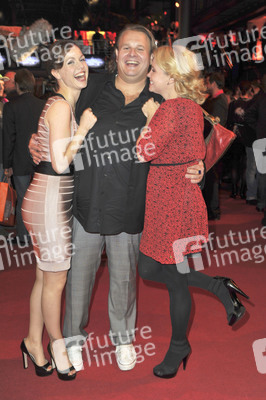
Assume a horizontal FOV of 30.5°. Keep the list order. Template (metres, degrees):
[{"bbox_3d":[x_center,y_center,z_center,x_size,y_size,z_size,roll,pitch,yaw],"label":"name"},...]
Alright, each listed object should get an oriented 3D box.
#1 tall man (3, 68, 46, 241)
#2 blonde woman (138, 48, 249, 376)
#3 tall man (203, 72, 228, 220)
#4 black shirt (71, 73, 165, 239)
[{"bbox_3d":[-1.110,-0.435,5.109,0.510,1.800,0.320,-5,12,-25],"label":"tall man"},{"bbox_3d":[0.320,0.096,2.563,0.610,1.710,0.460,-1,11,-5],"label":"blonde woman"},{"bbox_3d":[1.020,-0.642,6.138,0.340,1.820,0.500,5,12,25],"label":"tall man"},{"bbox_3d":[-0.070,-0.222,2.604,0.620,0.820,0.360,0,11,-2],"label":"black shirt"}]

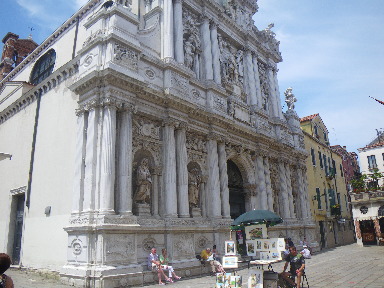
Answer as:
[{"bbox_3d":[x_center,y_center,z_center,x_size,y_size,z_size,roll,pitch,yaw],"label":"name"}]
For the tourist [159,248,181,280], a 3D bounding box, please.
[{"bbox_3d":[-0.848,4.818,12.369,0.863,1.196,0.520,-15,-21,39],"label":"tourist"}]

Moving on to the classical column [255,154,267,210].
[{"bbox_3d":[4.447,2.584,19.434,0.487,4.116,0.487,-16,-21,39],"label":"classical column"}]

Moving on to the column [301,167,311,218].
[{"bbox_3d":[9.046,3.898,24.484,0.487,4.116,0.487,-16,-21,39],"label":"column"}]

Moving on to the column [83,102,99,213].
[{"bbox_3d":[-4.178,0.445,12.750,0.593,4.836,0.593,-15,-21,39],"label":"column"}]

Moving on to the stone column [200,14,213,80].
[{"bbox_3d":[0.841,-5.530,17.935,0.487,4.402,0.487,-2,-16,-1],"label":"stone column"}]

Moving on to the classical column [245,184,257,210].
[{"bbox_3d":[3.584,3.621,19.072,0.571,2.016,0.470,-16,-21,39],"label":"classical column"}]

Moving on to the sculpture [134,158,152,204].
[{"bbox_3d":[-1.981,1.487,12.662,0.470,1.898,0.622,-16,-21,39],"label":"sculpture"}]

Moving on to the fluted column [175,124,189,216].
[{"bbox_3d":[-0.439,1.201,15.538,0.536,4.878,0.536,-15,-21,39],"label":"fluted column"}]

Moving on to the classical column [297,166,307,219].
[{"bbox_3d":[8.424,3.720,23.801,0.487,4.116,0.487,-16,-21,39],"label":"classical column"}]

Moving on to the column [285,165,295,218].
[{"bbox_3d":[7.035,3.324,22.276,0.487,4.116,0.487,-16,-21,39],"label":"column"}]

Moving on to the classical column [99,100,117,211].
[{"bbox_3d":[-3.006,0.453,11.250,0.487,4.116,0.487,-16,-21,39],"label":"classical column"}]

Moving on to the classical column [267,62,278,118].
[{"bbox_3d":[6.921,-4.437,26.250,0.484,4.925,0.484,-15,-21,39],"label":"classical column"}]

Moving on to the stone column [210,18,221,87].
[{"bbox_3d":[1.601,-6.153,20.727,0.478,4.888,0.478,-15,-21,39],"label":"stone column"}]

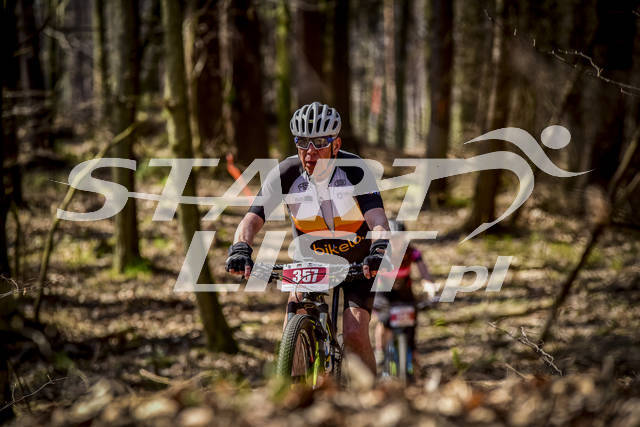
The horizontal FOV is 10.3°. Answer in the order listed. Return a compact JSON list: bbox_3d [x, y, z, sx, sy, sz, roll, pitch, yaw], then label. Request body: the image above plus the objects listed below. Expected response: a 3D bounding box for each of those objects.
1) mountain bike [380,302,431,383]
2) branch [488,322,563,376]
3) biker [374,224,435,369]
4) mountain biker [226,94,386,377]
[{"bbox_3d":[0.660,1.200,28.800,0.700,1.030,1.780,0,-1,-5],"label":"mountain bike"},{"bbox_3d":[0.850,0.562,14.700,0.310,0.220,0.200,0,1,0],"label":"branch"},{"bbox_3d":[0.692,0.798,30.200,0.630,1.450,0.850,0,0,-4],"label":"biker"},{"bbox_3d":[-0.020,0.235,15.500,0.710,1.450,0.870,0,0,9],"label":"mountain biker"}]

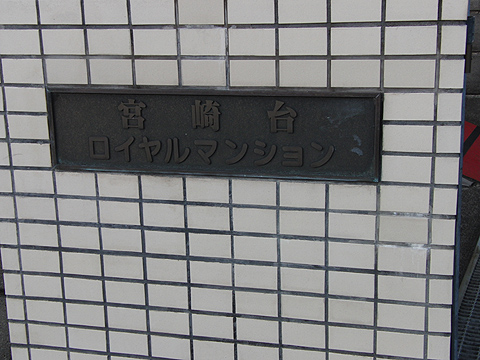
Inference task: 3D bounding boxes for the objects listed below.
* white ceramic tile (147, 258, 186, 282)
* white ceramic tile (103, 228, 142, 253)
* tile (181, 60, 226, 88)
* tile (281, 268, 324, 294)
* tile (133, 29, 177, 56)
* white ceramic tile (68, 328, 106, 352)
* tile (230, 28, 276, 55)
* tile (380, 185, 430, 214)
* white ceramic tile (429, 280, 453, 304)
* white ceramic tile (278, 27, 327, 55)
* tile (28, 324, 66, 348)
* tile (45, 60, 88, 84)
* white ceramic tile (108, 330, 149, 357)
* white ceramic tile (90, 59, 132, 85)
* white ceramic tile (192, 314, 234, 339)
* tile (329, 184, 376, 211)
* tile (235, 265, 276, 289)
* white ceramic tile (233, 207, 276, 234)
[{"bbox_3d":[-0.181,0.221,1.959,0.108,0.061,0.010,3,15,15],"label":"white ceramic tile"},{"bbox_3d":[-0.294,0.149,1.971,0.108,0.061,0.010,3,15,15],"label":"white ceramic tile"},{"bbox_3d":[-0.082,-0.247,1.807,0.108,0.061,0.010,3,15,15],"label":"tile"},{"bbox_3d":[0.157,0.245,1.946,0.108,0.060,0.010,2,15,14],"label":"tile"},{"bbox_3d":[-0.198,-0.323,1.849,0.108,0.060,0.010,2,15,14],"label":"tile"},{"bbox_3d":[-0.405,0.421,2.102,0.108,0.060,0.010,2,15,14],"label":"white ceramic tile"},{"bbox_3d":[0.027,-0.311,1.773,0.108,0.060,0.010,3,15,15],"label":"tile"},{"bbox_3d":[0.372,0.041,1.784,0.108,0.060,0.010,3,15,15],"label":"tile"},{"bbox_3d":[0.455,0.249,1.792,0.050,0.061,0.010,3,15,15],"label":"white ceramic tile"},{"bbox_3d":[0.139,-0.305,1.739,0.108,0.061,0.010,2,15,15],"label":"white ceramic tile"},{"bbox_3d":[-0.515,0.416,2.119,0.108,0.060,0.010,3,15,15],"label":"tile"},{"bbox_3d":[-0.414,-0.262,1.894,0.108,0.061,0.010,3,15,15],"label":"tile"},{"bbox_3d":[-0.291,0.426,2.073,0.108,0.060,0.010,2,15,14],"label":"white ceramic tile"},{"bbox_3d":[-0.307,-0.259,1.886,0.108,0.060,0.010,2,15,15],"label":"white ceramic tile"},{"bbox_3d":[-0.068,0.365,1.986,0.108,0.060,0.010,2,15,15],"label":"white ceramic tile"},{"bbox_3d":[0.258,0.038,1.811,0.108,0.060,0.010,2,15,15],"label":"tile"},{"bbox_3d":[0.039,0.233,1.918,0.108,0.060,0.010,3,15,15],"label":"tile"},{"bbox_3d":[0.039,0.100,1.938,0.108,0.060,0.010,2,15,14],"label":"white ceramic tile"}]

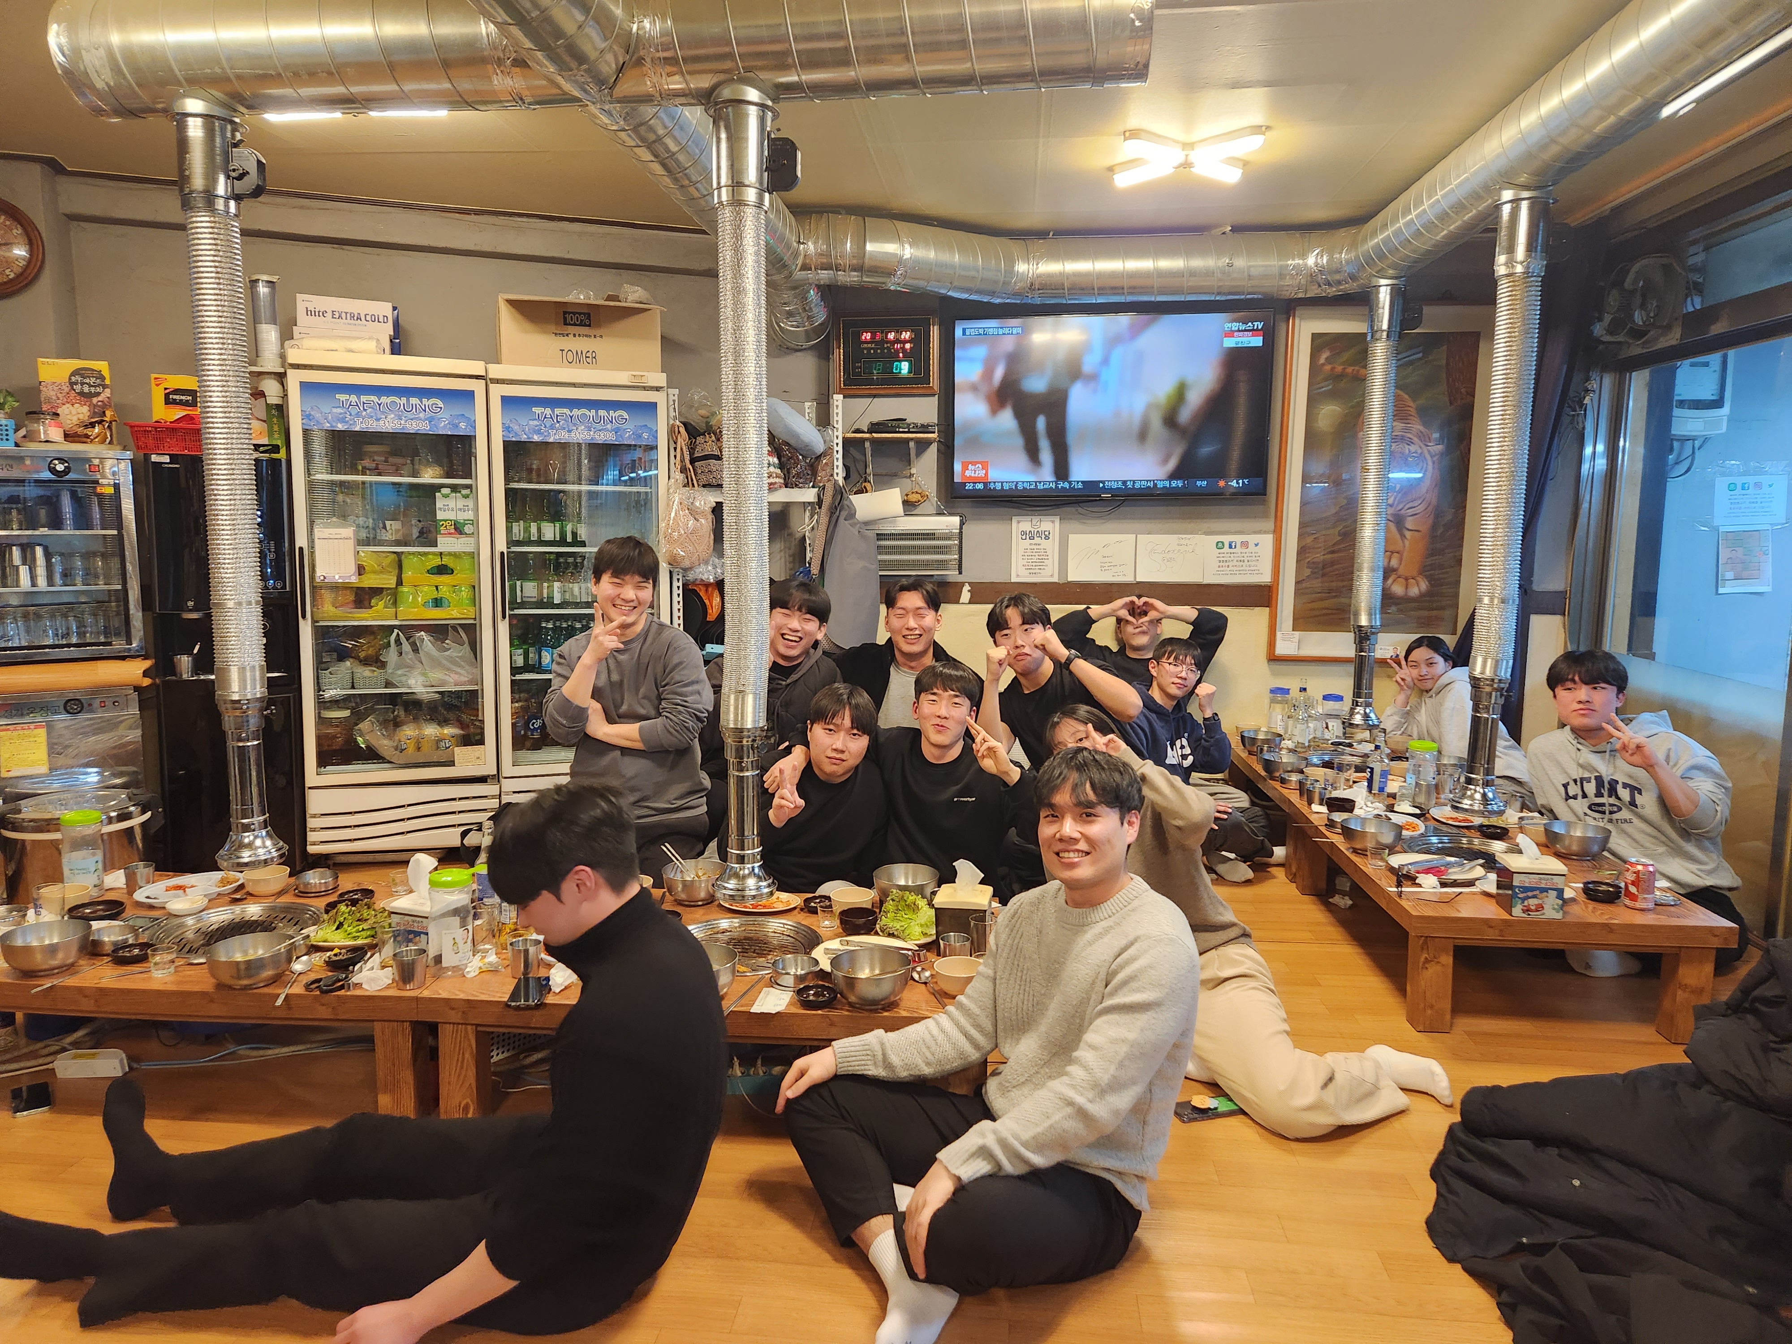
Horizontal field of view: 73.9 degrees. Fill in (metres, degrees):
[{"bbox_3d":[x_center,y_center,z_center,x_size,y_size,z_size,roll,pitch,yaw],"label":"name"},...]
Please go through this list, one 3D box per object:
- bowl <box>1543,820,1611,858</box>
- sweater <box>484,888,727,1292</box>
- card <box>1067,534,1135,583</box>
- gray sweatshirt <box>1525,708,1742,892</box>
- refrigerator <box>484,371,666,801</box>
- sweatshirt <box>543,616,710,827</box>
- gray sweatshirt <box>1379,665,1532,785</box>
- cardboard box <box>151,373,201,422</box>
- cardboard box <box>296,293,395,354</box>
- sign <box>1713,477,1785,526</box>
[{"bbox_3d":[1.965,0.491,3.436,0.168,0.084,0.168,1,7,5],"label":"bowl"},{"bbox_3d":[-0.471,0.661,1.950,0.390,0.610,0.480,1,7,5],"label":"sweater"},{"bbox_3d":[0.930,-0.514,5.400,0.300,0.210,0.008,2,7,8],"label":"card"},{"bbox_3d":[2.088,0.376,3.380,0.350,0.490,0.460,-4,8,-35],"label":"gray sweatshirt"},{"bbox_3d":[-1.322,-0.274,4.891,0.652,1.812,0.660,-2,7,-22],"label":"refrigerator"},{"bbox_3d":[-0.793,0.143,3.520,0.470,0.610,0.310,0,7,-6],"label":"sweatshirt"},{"bbox_3d":[2.313,0.233,4.900,0.460,0.500,0.470,-4,8,-37],"label":"gray sweatshirt"},{"bbox_3d":[-2.764,-1.022,4.650,0.235,0.275,0.110,-2,6,-25],"label":"cardboard box"},{"bbox_3d":[-2.056,-1.303,4.460,0.320,0.220,0.210,-2,7,-21],"label":"cardboard box"},{"bbox_3d":[3.782,-0.757,5.270,0.297,0.210,0.006,1,7,5],"label":"sign"}]

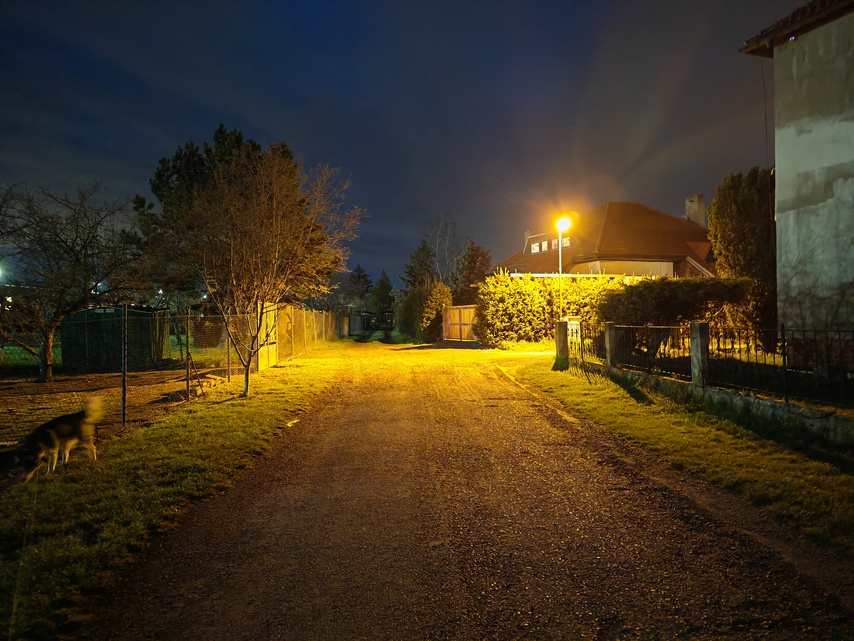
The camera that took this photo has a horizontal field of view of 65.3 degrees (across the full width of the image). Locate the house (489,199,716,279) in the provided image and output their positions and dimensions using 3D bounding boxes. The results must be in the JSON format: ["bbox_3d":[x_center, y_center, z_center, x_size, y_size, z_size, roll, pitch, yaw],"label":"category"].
[{"bbox_3d":[12.700,-3.500,50.000,10.300,9.600,13.500,0,0,-22],"label":"house"}]

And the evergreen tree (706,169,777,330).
[{"bbox_3d":[12.500,-2.400,26.000,2.800,7.100,2.800,0,0,0],"label":"evergreen tree"}]

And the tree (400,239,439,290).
[{"bbox_3d":[-0.500,-2.950,58.000,3.700,8.400,3.700,0,0,0],"label":"tree"}]

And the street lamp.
[{"bbox_3d":[6.710,-1.860,33.000,0.400,6.500,0.700,0,0,12],"label":"street lamp"}]

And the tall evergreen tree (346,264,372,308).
[{"bbox_3d":[-8.600,-3.000,85.000,3.600,8.300,3.600,0,0,0],"label":"tall evergreen tree"}]

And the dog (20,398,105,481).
[{"bbox_3d":[-3.800,1.210,6.950,0.300,0.680,0.980,0,0,27],"label":"dog"}]

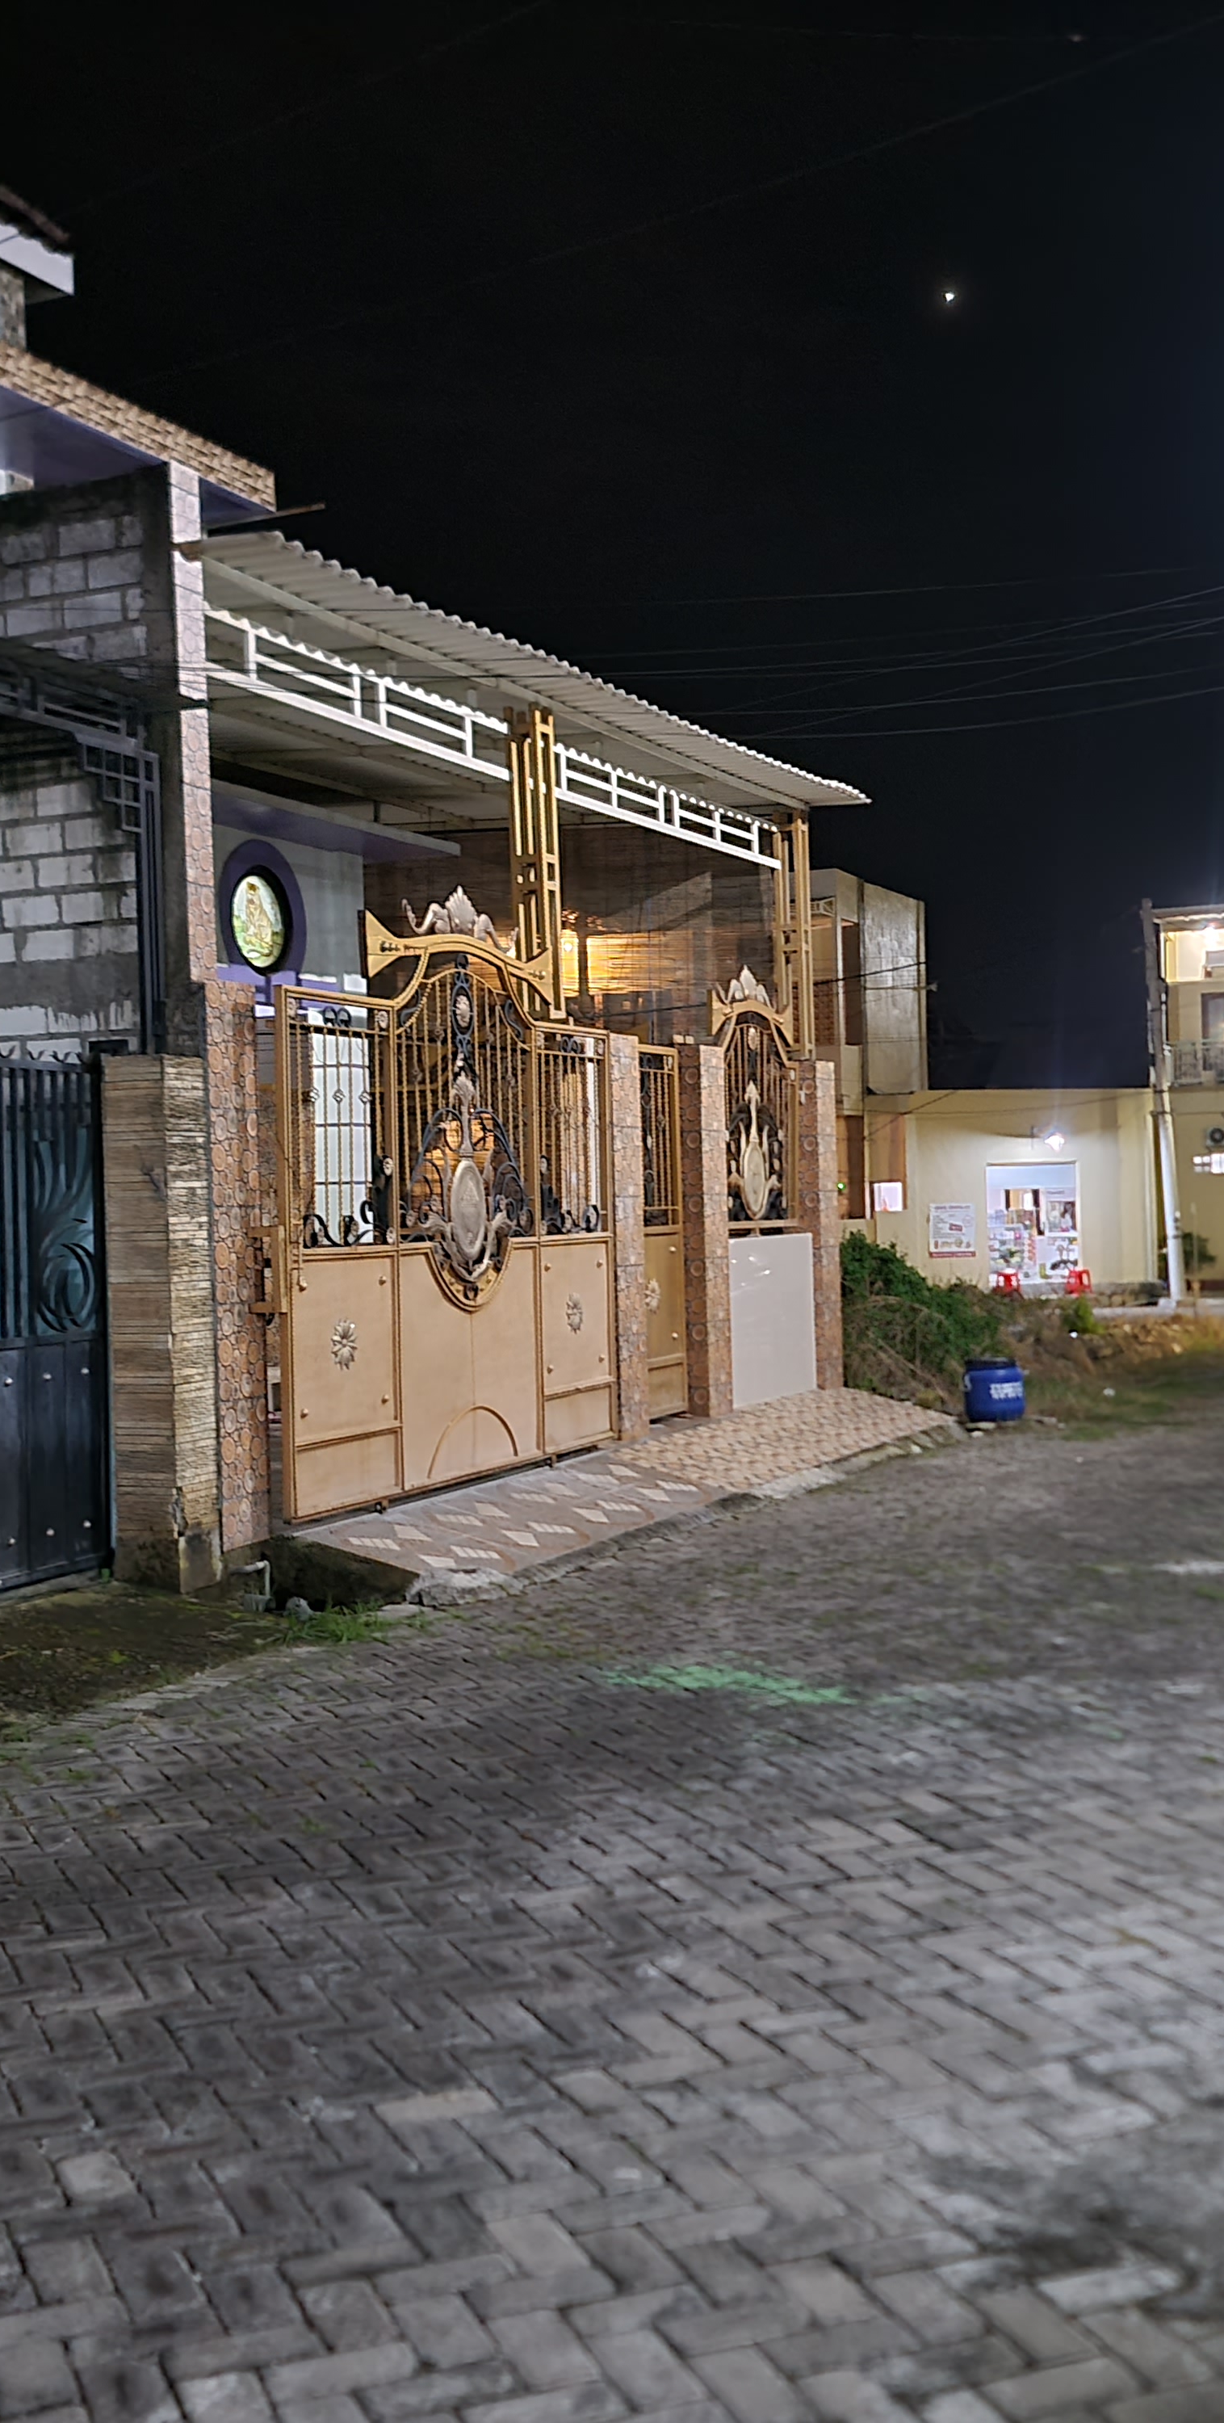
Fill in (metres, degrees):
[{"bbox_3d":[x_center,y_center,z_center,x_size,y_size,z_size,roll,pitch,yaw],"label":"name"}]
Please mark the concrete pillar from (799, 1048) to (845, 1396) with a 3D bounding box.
[{"bbox_3d":[1.419,0.095,16.941,0.350,2.340,0.400,-1,0,25],"label":"concrete pillar"}]

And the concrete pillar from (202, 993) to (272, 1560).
[{"bbox_3d":[-1.673,0.218,9.750,0.250,2.380,0.390,-2,0,24],"label":"concrete pillar"}]

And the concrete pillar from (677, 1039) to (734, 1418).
[{"bbox_3d":[0.517,0.137,14.979,0.350,2.350,0.400,-1,0,25],"label":"concrete pillar"}]

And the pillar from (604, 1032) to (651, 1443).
[{"bbox_3d":[-0.011,0.151,13.700,0.250,2.360,0.410,-2,0,24],"label":"pillar"}]

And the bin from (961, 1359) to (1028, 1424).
[{"bbox_3d":[2.762,1.290,16.800,0.430,0.450,0.430,-2,0,0],"label":"bin"}]

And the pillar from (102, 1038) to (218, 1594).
[{"bbox_3d":[-1.880,0.471,9.731,0.330,2.220,0.300,-1,0,25],"label":"pillar"}]

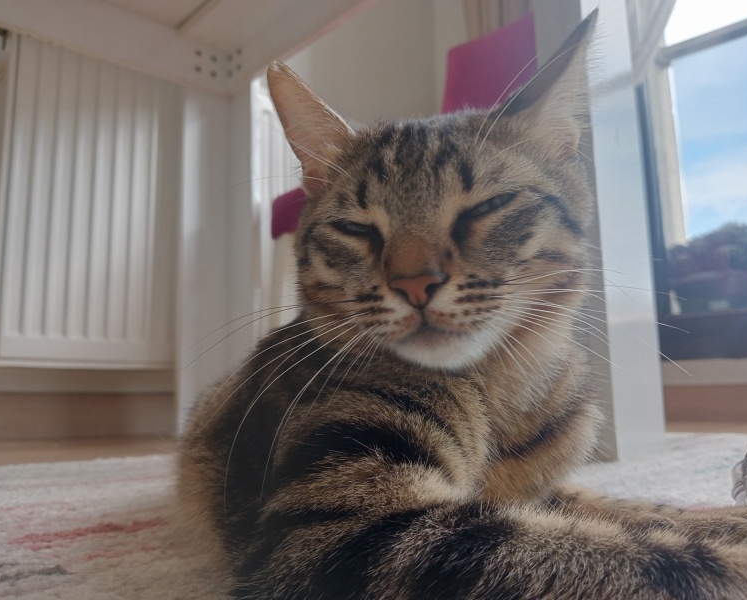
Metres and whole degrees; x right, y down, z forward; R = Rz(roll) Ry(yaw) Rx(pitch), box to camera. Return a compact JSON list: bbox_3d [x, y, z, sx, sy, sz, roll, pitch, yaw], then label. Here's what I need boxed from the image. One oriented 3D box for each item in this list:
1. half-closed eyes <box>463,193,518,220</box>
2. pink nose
[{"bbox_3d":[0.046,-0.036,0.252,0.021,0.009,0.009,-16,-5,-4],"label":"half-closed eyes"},{"bbox_3d":[0.015,-0.003,0.227,0.019,0.012,0.011,-8,-4,12],"label":"pink nose"}]

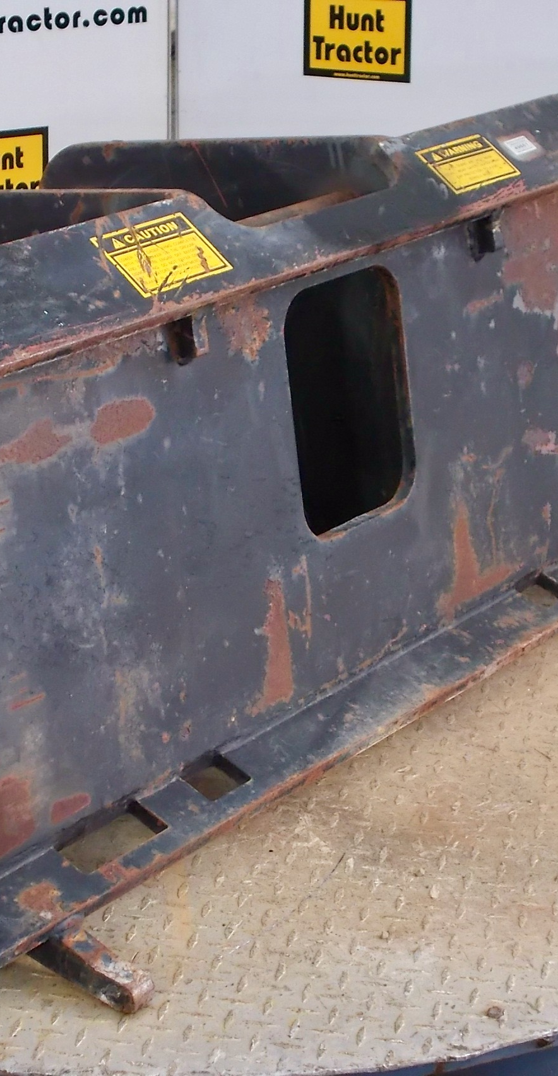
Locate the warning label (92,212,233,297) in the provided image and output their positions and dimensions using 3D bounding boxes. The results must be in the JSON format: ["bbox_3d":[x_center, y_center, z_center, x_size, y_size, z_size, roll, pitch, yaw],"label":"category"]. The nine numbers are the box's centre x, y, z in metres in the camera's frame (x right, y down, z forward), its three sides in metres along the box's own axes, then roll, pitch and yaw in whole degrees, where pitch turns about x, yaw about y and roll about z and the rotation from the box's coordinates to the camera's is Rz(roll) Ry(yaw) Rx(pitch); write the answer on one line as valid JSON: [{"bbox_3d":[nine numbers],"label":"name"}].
[{"bbox_3d":[-0.086,-0.212,1.798,0.064,0.004,0.106,46,39,15],"label":"warning label"}]

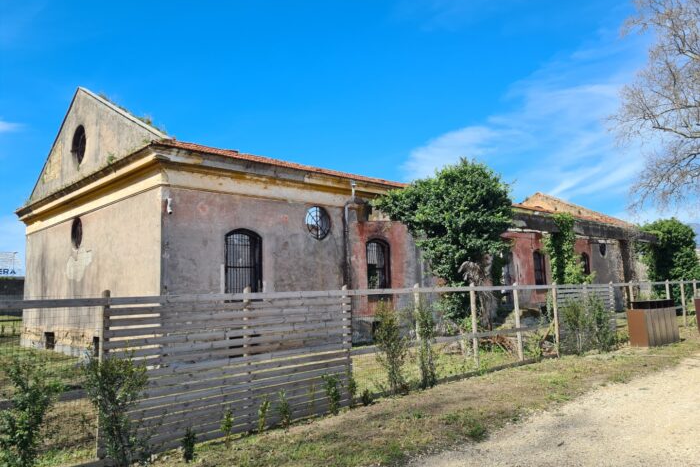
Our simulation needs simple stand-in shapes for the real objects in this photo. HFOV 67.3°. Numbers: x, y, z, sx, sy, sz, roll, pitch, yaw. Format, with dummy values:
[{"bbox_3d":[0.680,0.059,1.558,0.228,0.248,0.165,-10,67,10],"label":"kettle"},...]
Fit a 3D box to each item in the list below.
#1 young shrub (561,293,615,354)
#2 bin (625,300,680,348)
[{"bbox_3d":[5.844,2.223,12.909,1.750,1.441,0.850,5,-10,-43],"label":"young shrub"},{"bbox_3d":[8.517,2.487,14.722,2.100,1.185,0.480,4,-9,-40],"label":"bin"}]

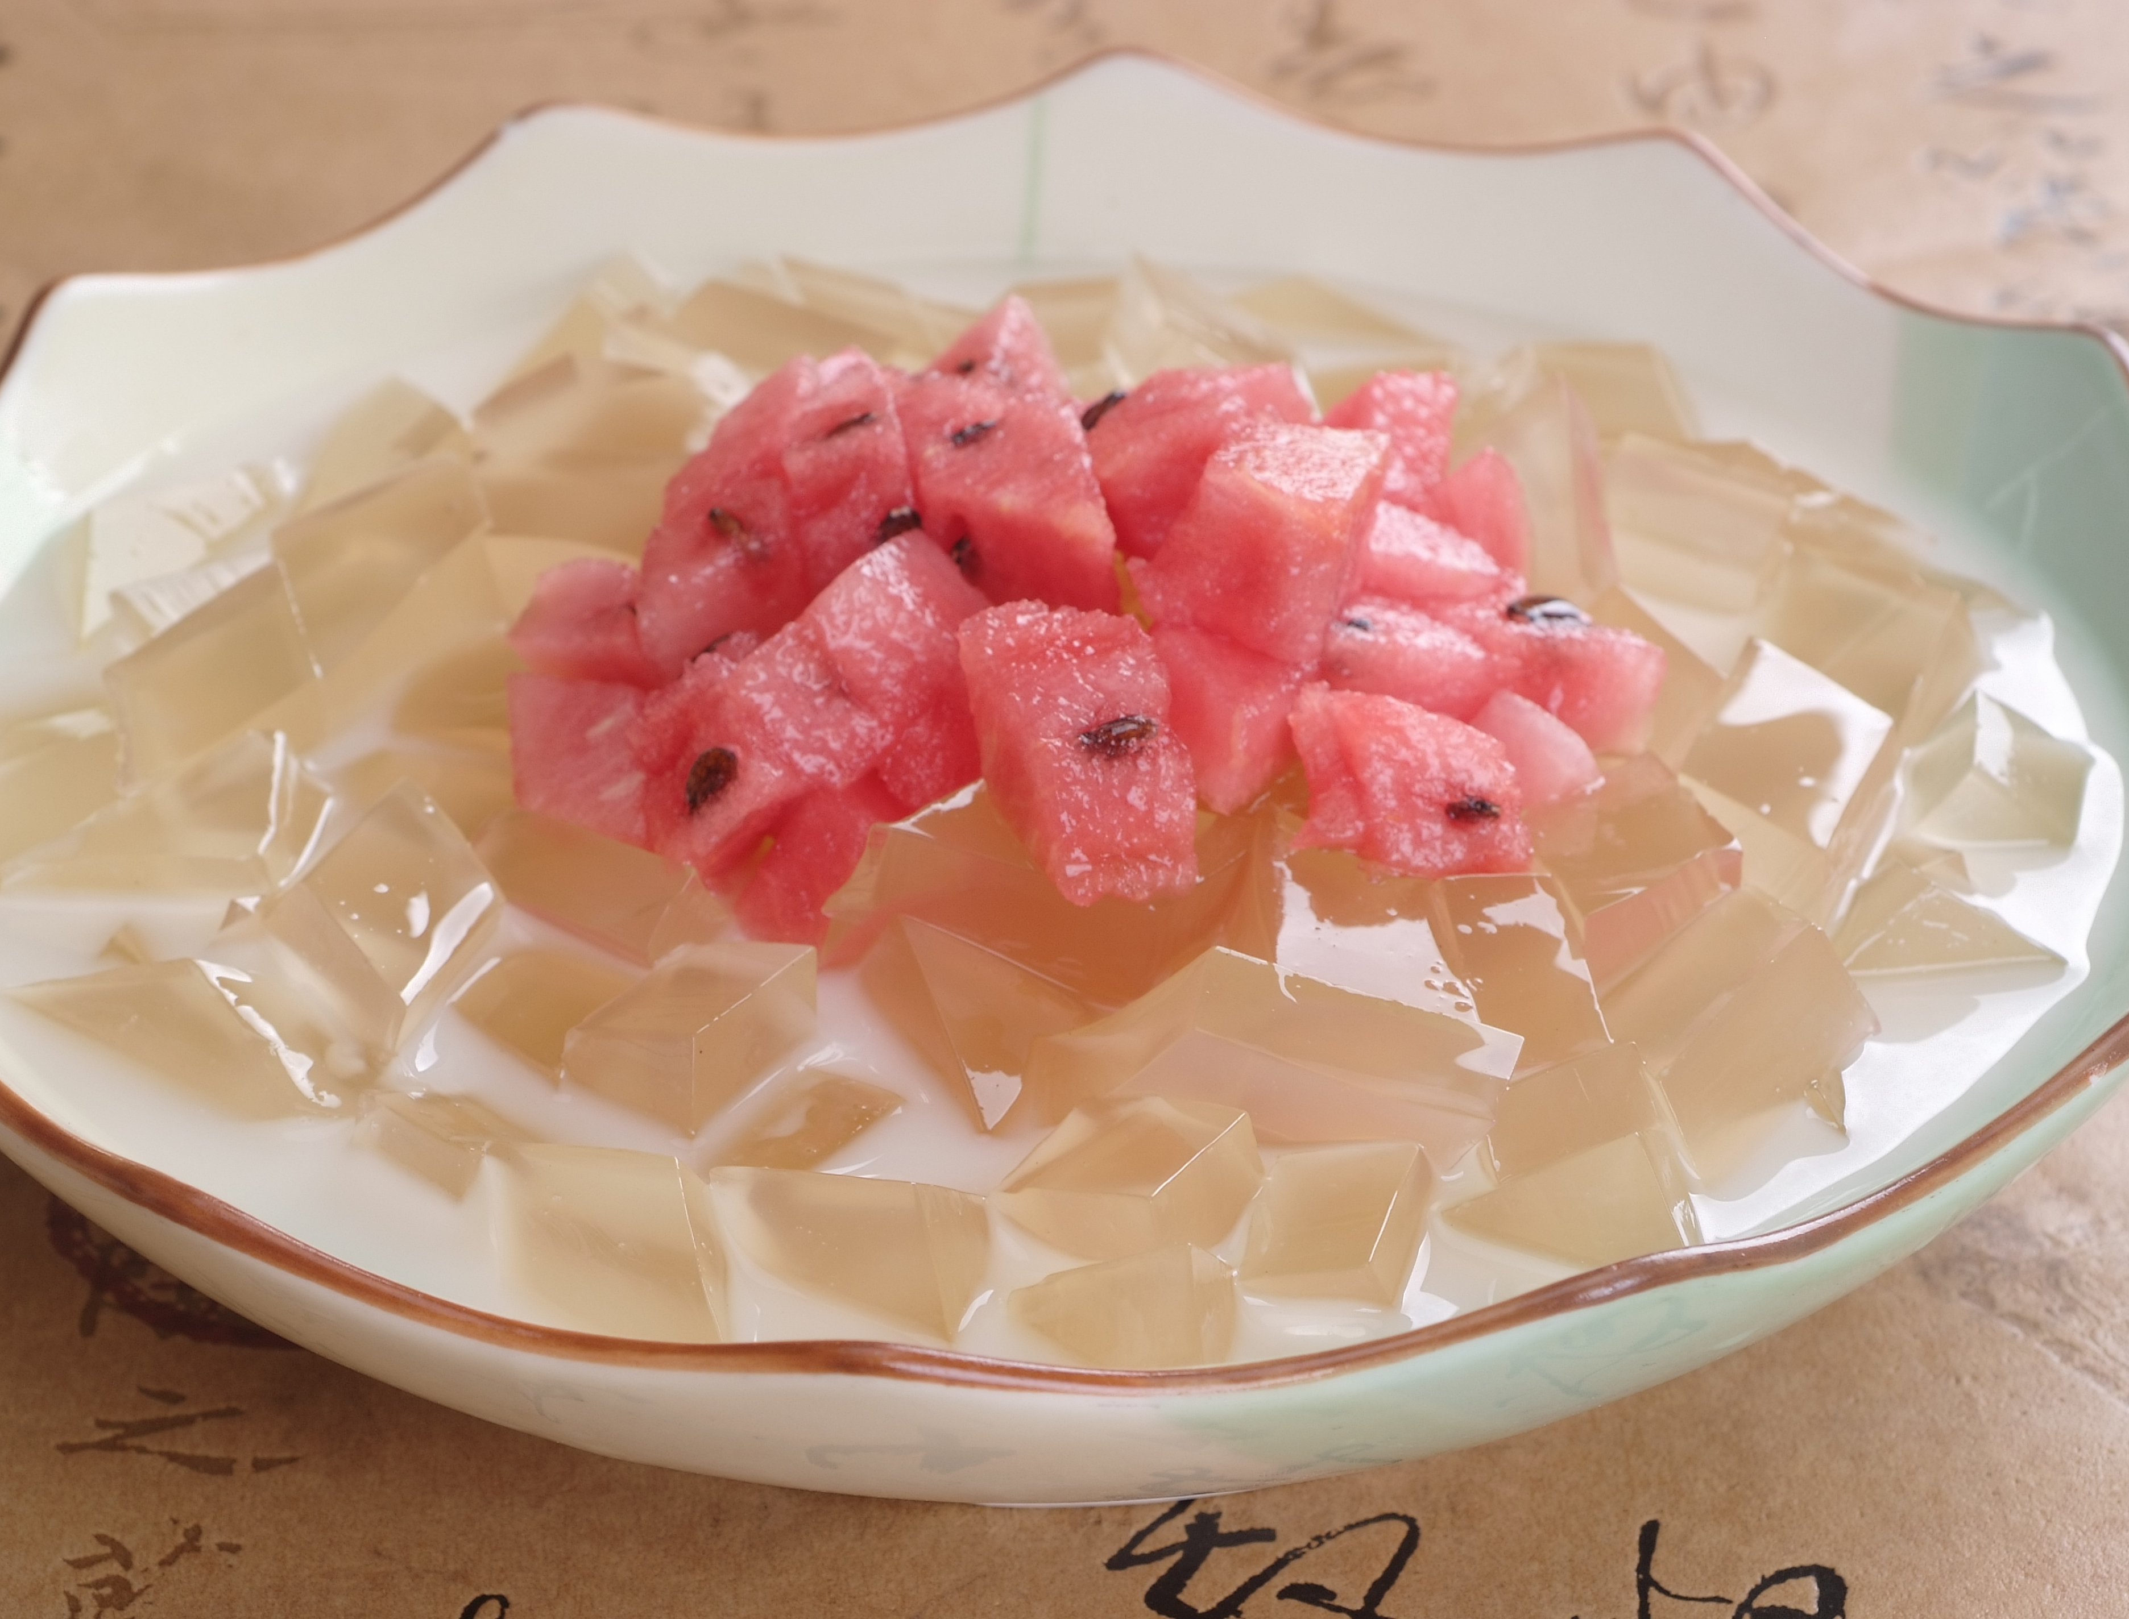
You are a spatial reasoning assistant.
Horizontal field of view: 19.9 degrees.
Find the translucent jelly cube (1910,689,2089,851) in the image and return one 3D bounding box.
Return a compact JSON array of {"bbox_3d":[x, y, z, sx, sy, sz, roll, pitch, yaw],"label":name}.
[{"bbox_3d":[0.107,-0.002,0.692,0.016,0.011,0.015,32,35,-15],"label":"translucent jelly cube"}]

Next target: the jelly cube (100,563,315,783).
[{"bbox_3d":[-0.085,-0.012,0.626,0.021,0.016,0.014,-27,68,9],"label":"jelly cube"}]

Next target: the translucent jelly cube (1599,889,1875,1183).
[{"bbox_3d":[0.072,0.024,0.644,0.022,0.018,0.014,-40,33,-8],"label":"translucent jelly cube"}]

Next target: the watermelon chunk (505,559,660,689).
[{"bbox_3d":[-0.049,-0.017,0.636,0.018,0.013,0.015,11,33,17],"label":"watermelon chunk"}]

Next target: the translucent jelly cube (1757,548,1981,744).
[{"bbox_3d":[0.087,-0.014,0.660,0.019,0.017,0.018,16,75,21],"label":"translucent jelly cube"}]

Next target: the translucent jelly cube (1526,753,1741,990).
[{"bbox_3d":[0.053,0.009,0.590,0.020,0.017,0.018,-19,40,-26],"label":"translucent jelly cube"}]

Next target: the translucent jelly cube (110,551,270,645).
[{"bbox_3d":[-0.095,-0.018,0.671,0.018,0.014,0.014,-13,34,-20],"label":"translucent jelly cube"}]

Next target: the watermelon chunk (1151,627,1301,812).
[{"bbox_3d":[0.017,-0.013,0.595,0.016,0.017,0.017,-21,38,-36],"label":"watermelon chunk"}]

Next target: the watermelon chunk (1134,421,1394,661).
[{"bbox_3d":[0.023,-0.030,0.651,0.017,0.017,0.023,21,25,8],"label":"watermelon chunk"}]

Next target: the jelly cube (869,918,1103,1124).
[{"bbox_3d":[-0.009,0.026,0.615,0.021,0.014,0.020,20,52,-40],"label":"jelly cube"}]

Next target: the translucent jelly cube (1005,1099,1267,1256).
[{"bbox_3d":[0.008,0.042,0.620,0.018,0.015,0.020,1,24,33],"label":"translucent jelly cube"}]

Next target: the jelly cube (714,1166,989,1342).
[{"bbox_3d":[-0.021,0.046,0.589,0.021,0.019,0.020,-1,-8,17],"label":"jelly cube"}]

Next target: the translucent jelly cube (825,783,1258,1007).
[{"bbox_3d":[-0.001,0.011,0.608,0.037,0.017,0.020,16,35,24],"label":"translucent jelly cube"}]

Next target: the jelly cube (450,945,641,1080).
[{"bbox_3d":[-0.051,0.024,0.608,0.017,0.014,0.017,20,37,29],"label":"jelly cube"}]

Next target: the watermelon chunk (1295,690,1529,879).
[{"bbox_3d":[0.038,-0.003,0.661,0.024,0.018,0.018,12,33,19],"label":"watermelon chunk"}]

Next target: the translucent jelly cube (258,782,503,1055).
[{"bbox_3d":[-0.069,0.011,0.622,0.017,0.017,0.015,46,67,2],"label":"translucent jelly cube"}]

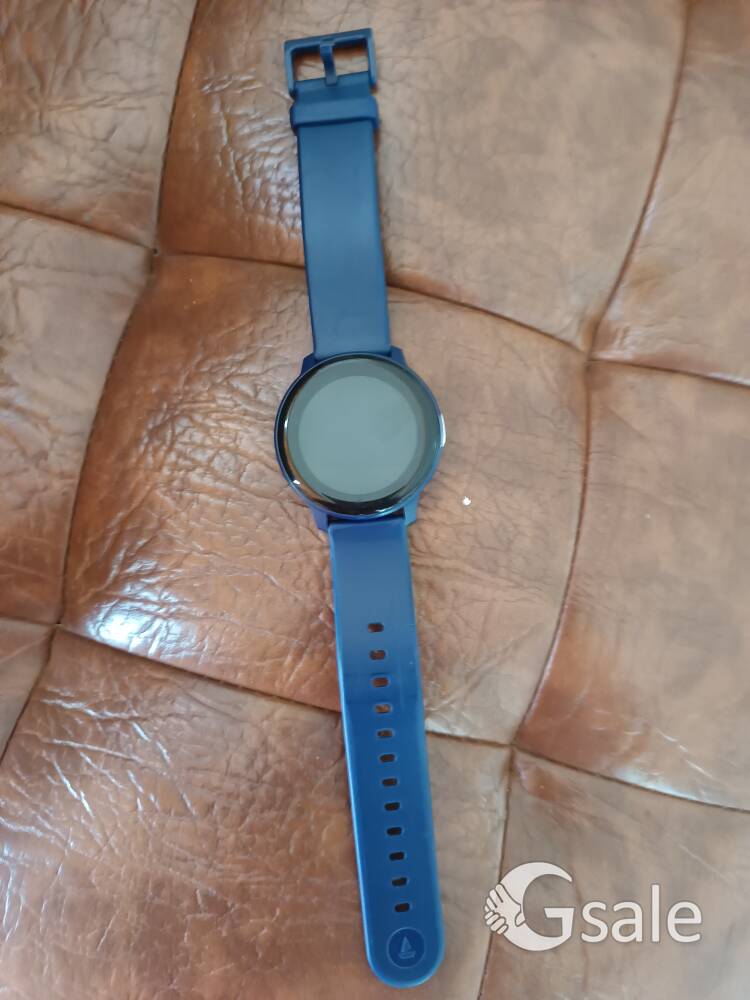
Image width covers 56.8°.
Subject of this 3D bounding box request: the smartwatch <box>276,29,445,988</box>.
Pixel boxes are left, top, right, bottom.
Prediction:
[{"bbox_3d":[-0.002,-0.002,0.195,0.045,0.018,0.267,-5,87,0],"label":"smartwatch"}]

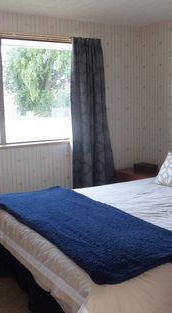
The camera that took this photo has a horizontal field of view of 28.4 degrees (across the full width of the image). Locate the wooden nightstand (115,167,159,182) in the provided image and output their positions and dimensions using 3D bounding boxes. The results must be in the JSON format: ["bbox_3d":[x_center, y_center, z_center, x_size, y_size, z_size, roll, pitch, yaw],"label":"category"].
[{"bbox_3d":[0.736,0.450,4.389,0.470,0.490,0.550,-7,11,-33],"label":"wooden nightstand"}]

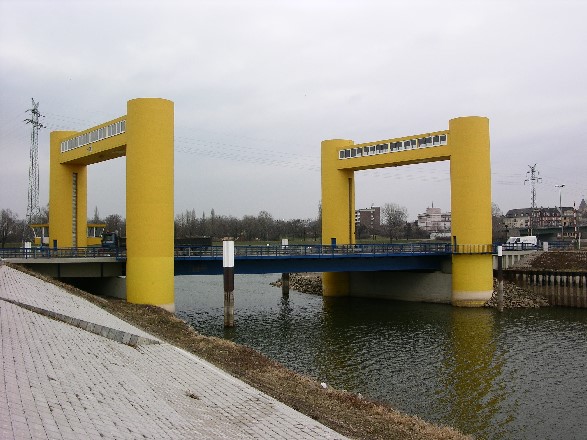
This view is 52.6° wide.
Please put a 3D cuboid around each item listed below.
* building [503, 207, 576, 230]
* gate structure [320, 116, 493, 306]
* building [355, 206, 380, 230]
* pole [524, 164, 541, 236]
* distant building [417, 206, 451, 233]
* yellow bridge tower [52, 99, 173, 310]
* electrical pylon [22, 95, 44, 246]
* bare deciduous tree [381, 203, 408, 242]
[{"bbox_3d":[180.700,1.100,435.000,50.000,21.990,14.000,-2,-3,39],"label":"building"},{"bbox_3d":[14.350,-0.549,80.965,4.800,22.790,26.560,2,-3,-44],"label":"gate structure"},{"bbox_3d":[52.283,2.328,425.000,19.000,23.990,17.000,-1,-2,6],"label":"building"},{"bbox_3d":[120.829,-8.089,300.000,4.500,39.940,10.000,1,-3,-27],"label":"pole"},{"bbox_3d":[96.234,1.877,405.000,27.000,22.860,18.000,-1,-2,14],"label":"distant building"},{"bbox_3d":[-22.419,-0.891,70.747,4.800,22.070,26.560,1,-3,-43],"label":"yellow bridge tower"},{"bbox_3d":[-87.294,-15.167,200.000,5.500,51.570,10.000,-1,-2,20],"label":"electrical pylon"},{"bbox_3d":[32.339,1.041,190.000,9.000,12.970,9.000,-1,-2,0],"label":"bare deciduous tree"}]

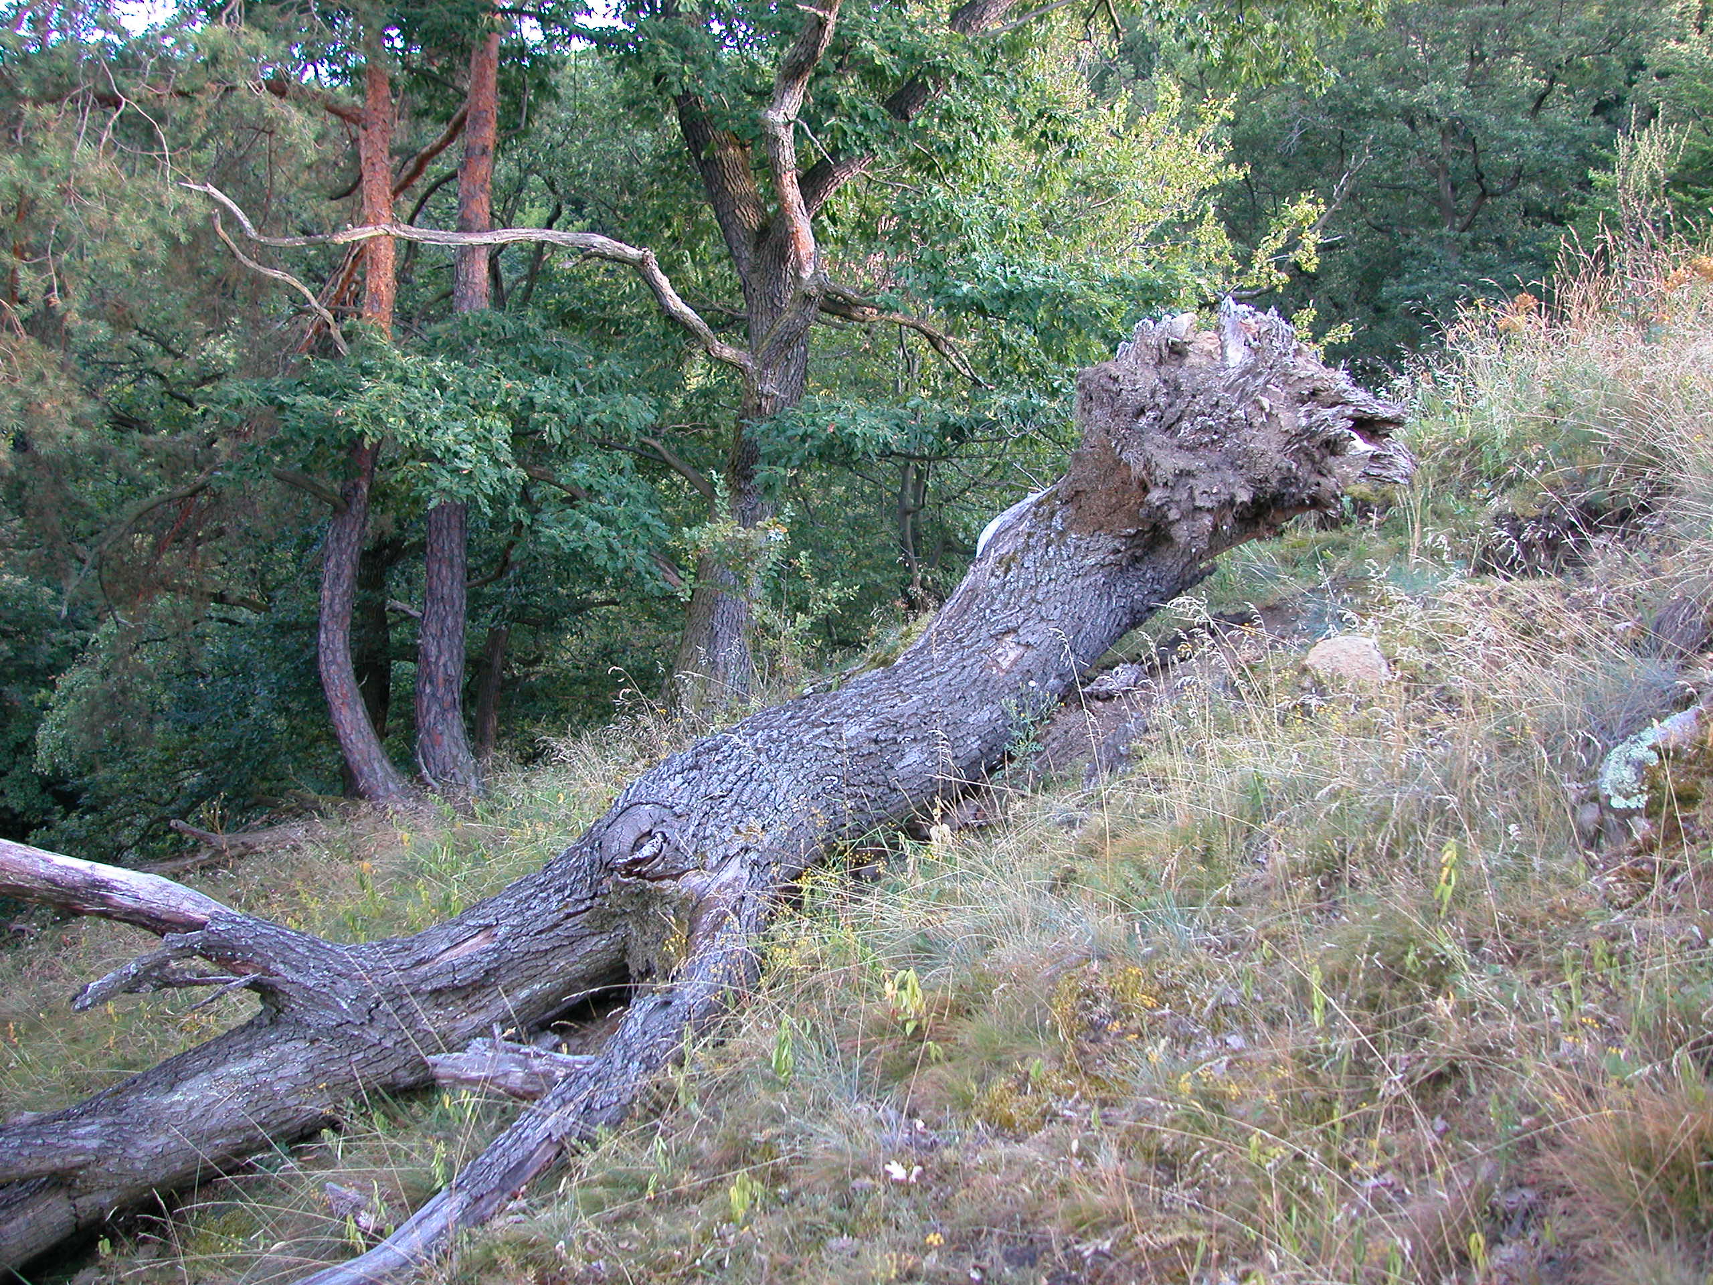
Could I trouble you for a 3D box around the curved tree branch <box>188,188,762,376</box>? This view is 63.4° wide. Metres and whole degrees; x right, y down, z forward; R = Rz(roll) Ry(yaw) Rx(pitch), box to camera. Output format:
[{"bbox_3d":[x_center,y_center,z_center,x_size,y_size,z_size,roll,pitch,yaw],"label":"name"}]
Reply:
[{"bbox_3d":[-2.750,-2.565,9.800,4.000,1.370,0.800,0,3,0],"label":"curved tree branch"}]

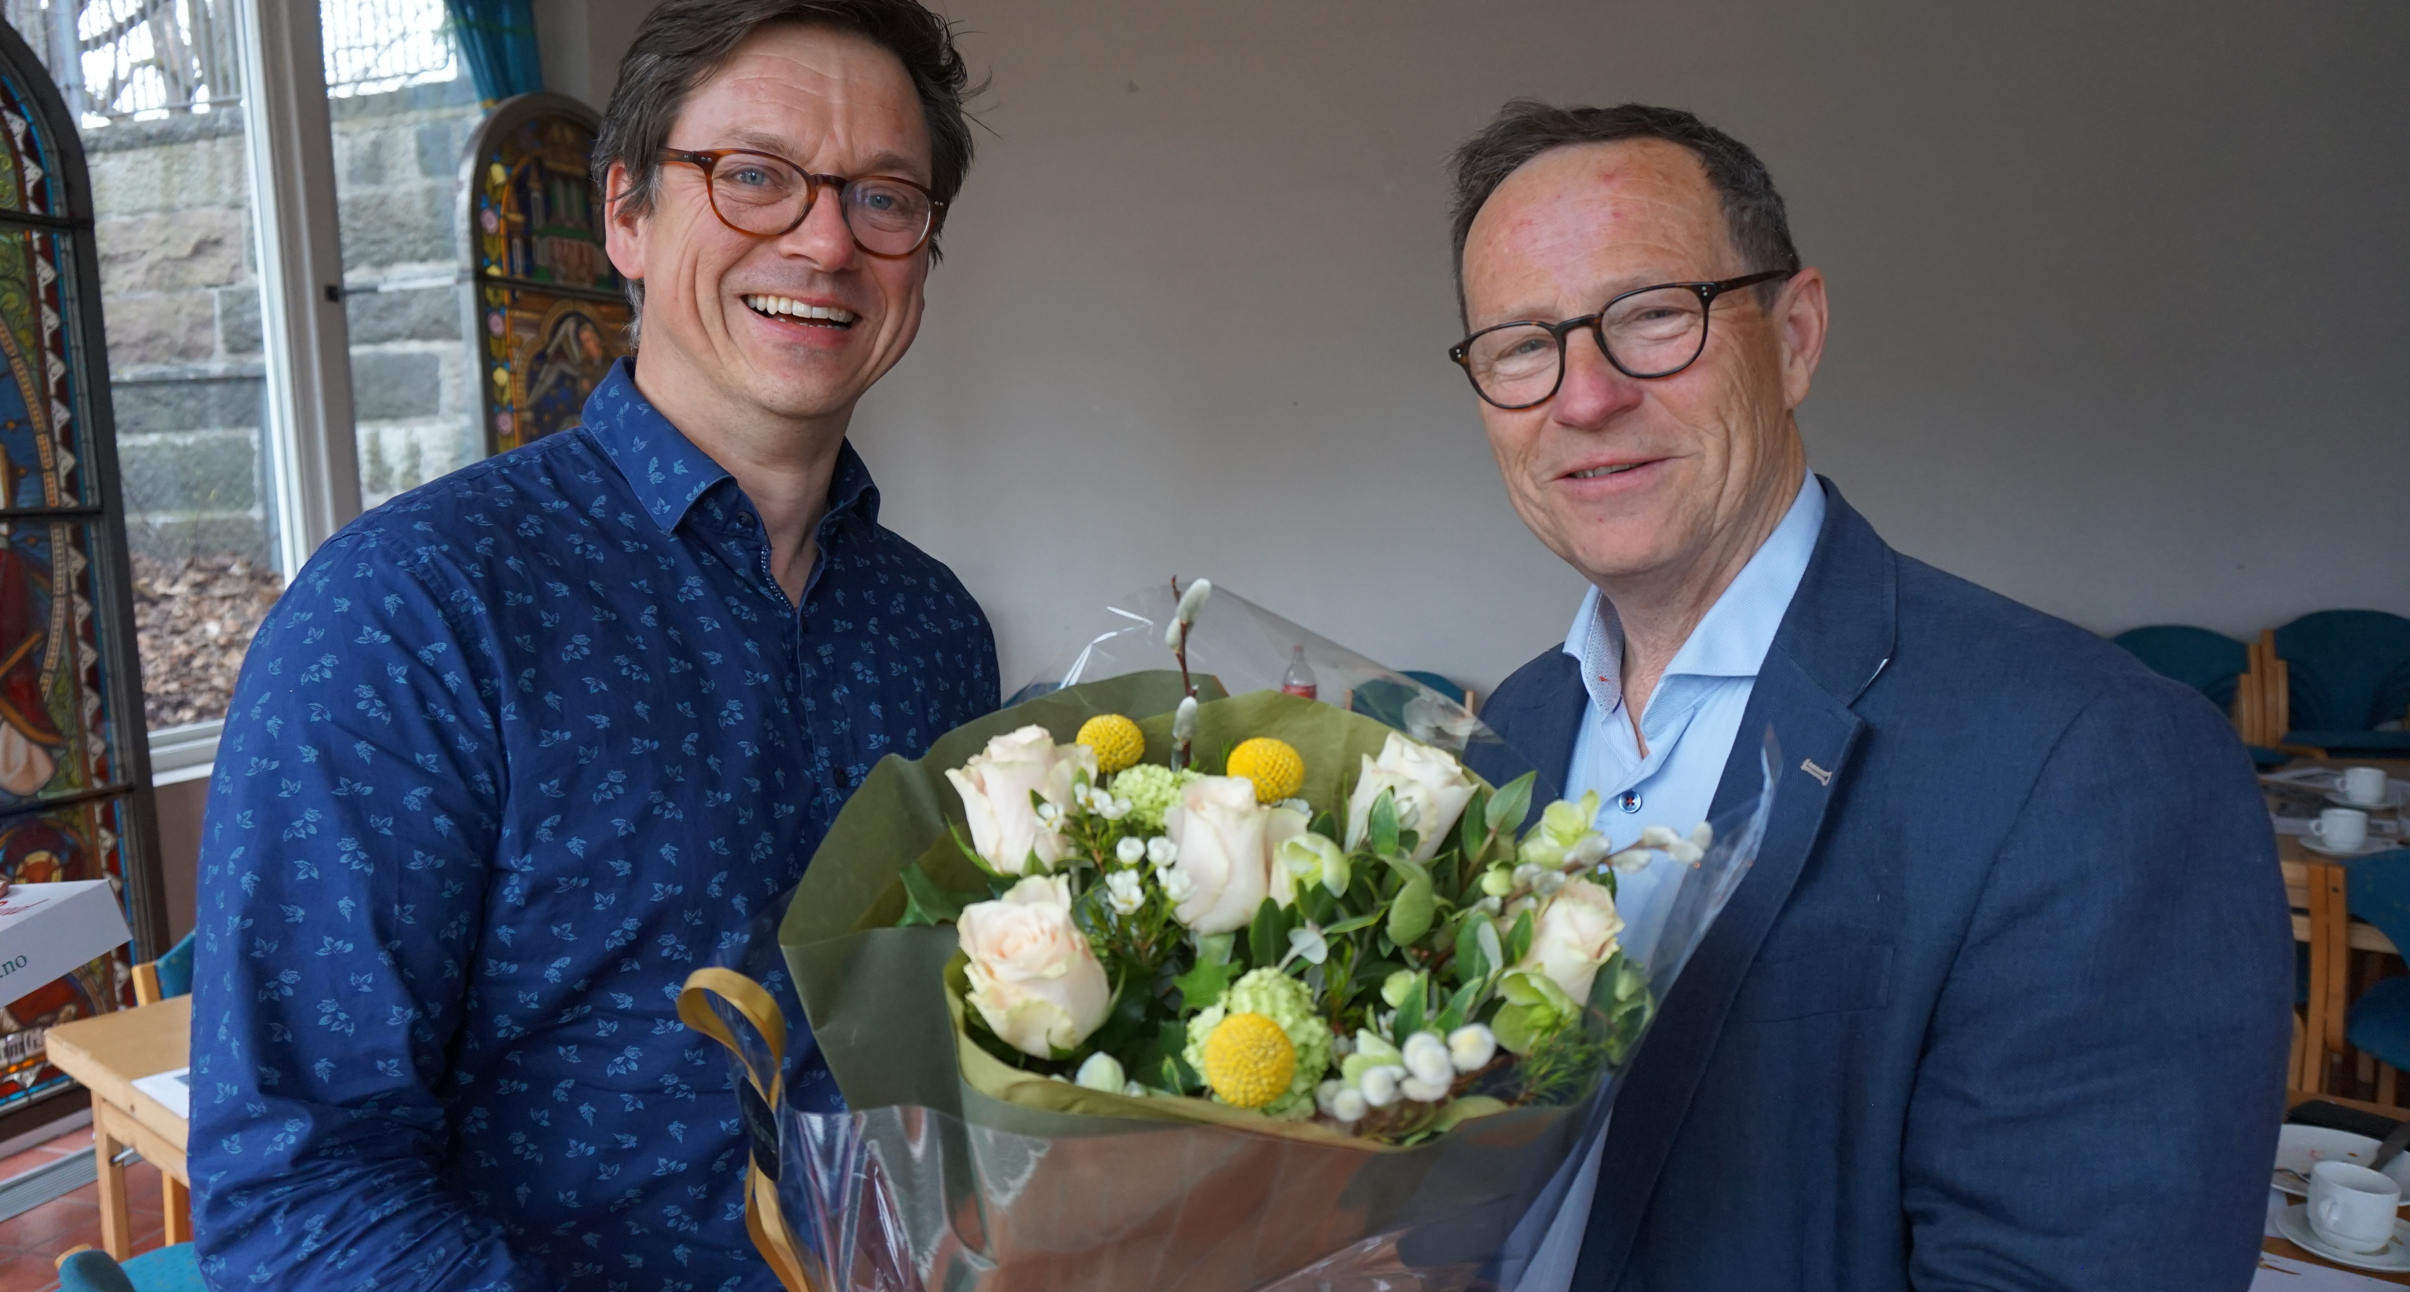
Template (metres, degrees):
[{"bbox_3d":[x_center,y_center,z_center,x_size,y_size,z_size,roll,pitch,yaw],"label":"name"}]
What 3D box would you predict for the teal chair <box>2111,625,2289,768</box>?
[{"bbox_3d":[2.591,0.394,4.282,0.460,0.850,0.520,4,9,22],"label":"teal chair"}]

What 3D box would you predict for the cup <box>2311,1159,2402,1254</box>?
[{"bbox_3d":[1.190,0.589,1.670,0.096,0.069,0.073,-5,11,-35],"label":"cup"}]

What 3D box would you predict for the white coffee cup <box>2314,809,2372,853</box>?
[{"bbox_3d":[2.215,0.361,3.144,0.096,0.069,0.073,3,9,15],"label":"white coffee cup"}]

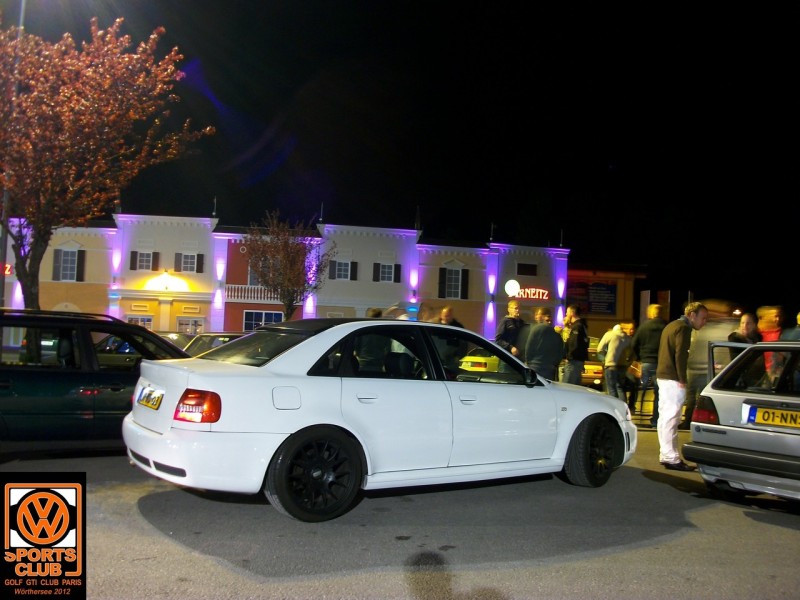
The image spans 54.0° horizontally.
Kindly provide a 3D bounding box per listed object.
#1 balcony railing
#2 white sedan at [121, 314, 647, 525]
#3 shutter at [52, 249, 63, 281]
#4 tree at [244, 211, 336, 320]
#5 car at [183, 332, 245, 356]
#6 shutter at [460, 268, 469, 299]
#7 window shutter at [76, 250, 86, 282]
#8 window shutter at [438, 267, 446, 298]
[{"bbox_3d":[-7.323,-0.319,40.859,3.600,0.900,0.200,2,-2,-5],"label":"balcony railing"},{"bbox_3d":[0.098,0.853,6.668,4.480,1.380,1.760,3,-2,-31],"label":"white sedan"},{"bbox_3d":[-17.508,-1.764,40.168,0.400,1.610,0.060,2,-2,-5],"label":"shutter"},{"bbox_3d":[-3.975,-0.308,27.918,3.300,5.700,3.300,2,-2,-5],"label":"tree"},{"bbox_3d":[-3.300,1.380,16.300,1.700,1.400,4.250,1,-2,37],"label":"car"},{"bbox_3d":[3.464,-0.845,42.003,0.400,1.610,0.060,2,-2,-5],"label":"shutter"},{"bbox_3d":[-16.323,-1.717,40.272,0.400,1.610,0.060,2,-2,-5],"label":"window shutter"},{"bbox_3d":[2.266,-0.890,41.898,0.400,1.610,0.060,2,-2,-5],"label":"window shutter"}]

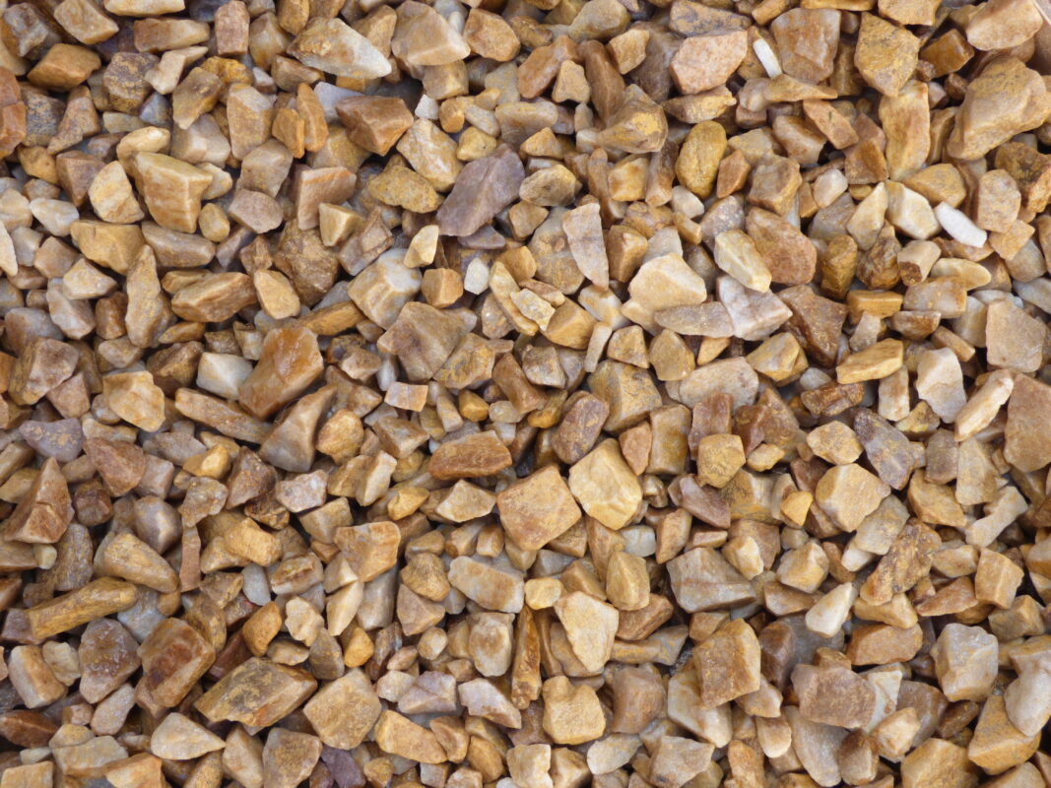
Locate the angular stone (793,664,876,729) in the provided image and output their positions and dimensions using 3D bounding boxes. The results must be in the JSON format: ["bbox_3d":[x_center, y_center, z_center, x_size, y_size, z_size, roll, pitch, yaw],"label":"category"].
[{"bbox_3d":[0.125,0.122,0.678,0.035,0.017,0.022,10,80,2],"label":"angular stone"}]

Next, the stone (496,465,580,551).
[{"bbox_3d":[0.006,0.048,0.692,0.031,0.021,0.027,-30,81,-5],"label":"stone"}]

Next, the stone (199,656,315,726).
[{"bbox_3d":[-0.114,0.128,0.711,0.046,0.019,0.027,-37,77,-11],"label":"stone"}]

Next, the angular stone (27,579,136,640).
[{"bbox_3d":[-0.192,0.090,0.722,0.048,0.015,0.015,-21,74,-6],"label":"angular stone"}]

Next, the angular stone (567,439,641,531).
[{"bbox_3d":[0.035,0.038,0.693,0.027,0.021,0.034,-31,81,-5],"label":"angular stone"}]

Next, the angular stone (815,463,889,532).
[{"bbox_3d":[0.142,0.045,0.736,0.028,0.021,0.025,37,76,10],"label":"angular stone"}]

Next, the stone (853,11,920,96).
[{"bbox_3d":[0.155,-0.147,0.726,0.031,0.019,0.029,26,81,4],"label":"stone"}]

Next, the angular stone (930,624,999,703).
[{"bbox_3d":[0.188,0.116,0.715,0.028,0.023,0.032,5,73,1],"label":"angular stone"}]

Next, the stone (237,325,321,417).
[{"bbox_3d":[-0.105,-0.011,0.702,0.043,0.021,0.026,-43,83,-7],"label":"stone"}]

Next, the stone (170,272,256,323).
[{"bbox_3d":[-0.133,-0.040,0.707,0.032,0.018,0.021,-36,82,-6],"label":"stone"}]

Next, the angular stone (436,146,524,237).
[{"bbox_3d":[-0.018,-0.074,0.613,0.020,0.013,0.042,41,83,6],"label":"angular stone"}]

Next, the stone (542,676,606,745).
[{"bbox_3d":[0.018,0.129,0.677,0.023,0.019,0.027,-26,81,-4],"label":"stone"}]

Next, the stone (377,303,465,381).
[{"bbox_3d":[-0.038,-0.021,0.604,0.024,0.018,0.032,33,82,5],"label":"stone"}]

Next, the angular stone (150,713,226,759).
[{"bbox_3d":[-0.143,0.145,0.705,0.031,0.015,0.019,11,73,3],"label":"angular stone"}]

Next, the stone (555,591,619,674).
[{"bbox_3d":[0.030,0.101,0.719,0.022,0.017,0.033,-25,75,-7],"label":"stone"}]

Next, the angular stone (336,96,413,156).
[{"bbox_3d":[-0.066,-0.120,0.721,0.033,0.021,0.026,31,81,5],"label":"angular stone"}]

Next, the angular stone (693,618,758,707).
[{"bbox_3d":[0.087,0.115,0.715,0.033,0.021,0.030,-18,74,-5],"label":"angular stone"}]

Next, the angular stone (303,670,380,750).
[{"bbox_3d":[-0.076,0.136,0.709,0.029,0.021,0.027,-30,75,-9],"label":"angular stone"}]

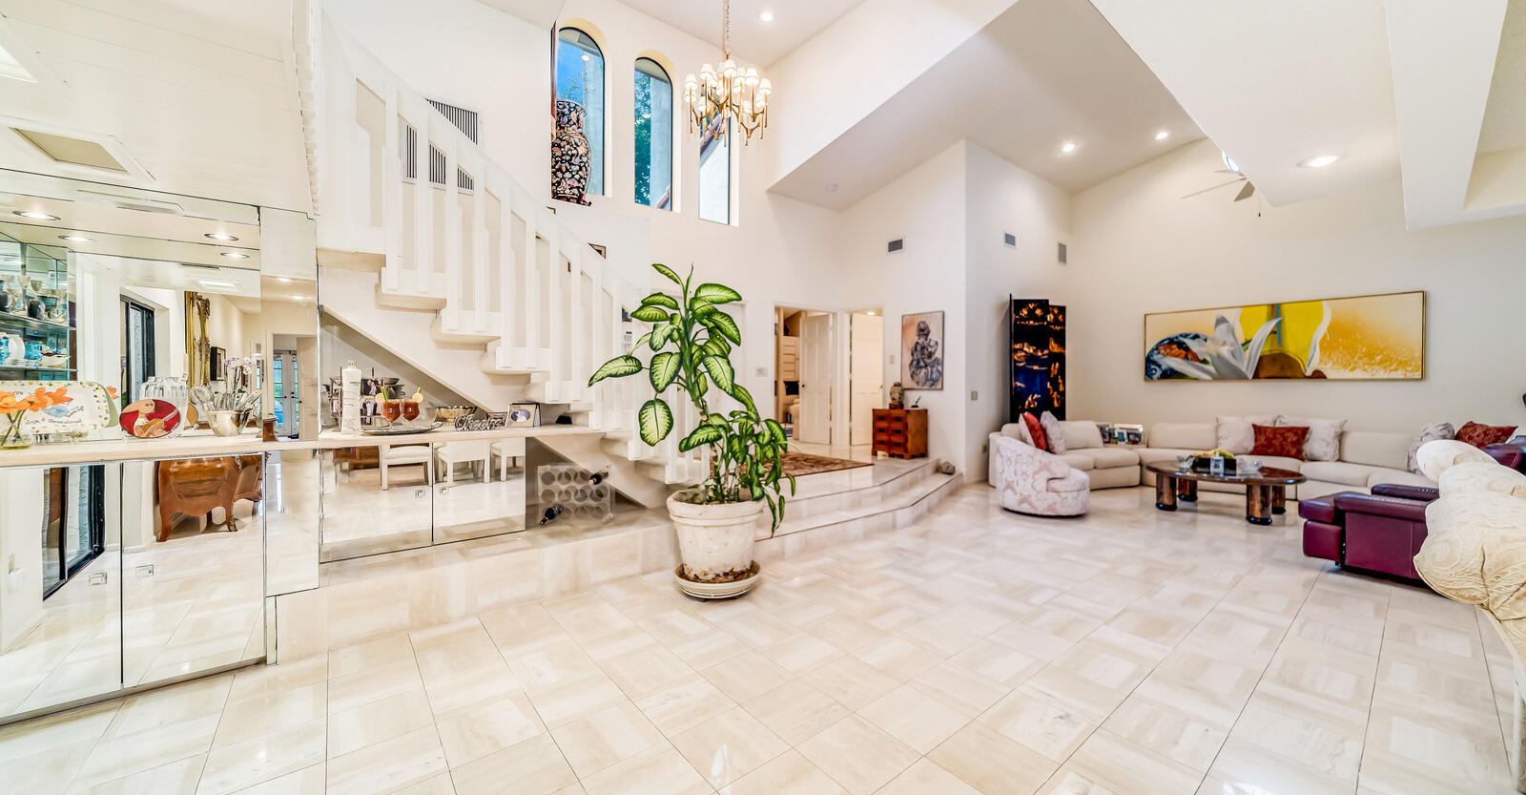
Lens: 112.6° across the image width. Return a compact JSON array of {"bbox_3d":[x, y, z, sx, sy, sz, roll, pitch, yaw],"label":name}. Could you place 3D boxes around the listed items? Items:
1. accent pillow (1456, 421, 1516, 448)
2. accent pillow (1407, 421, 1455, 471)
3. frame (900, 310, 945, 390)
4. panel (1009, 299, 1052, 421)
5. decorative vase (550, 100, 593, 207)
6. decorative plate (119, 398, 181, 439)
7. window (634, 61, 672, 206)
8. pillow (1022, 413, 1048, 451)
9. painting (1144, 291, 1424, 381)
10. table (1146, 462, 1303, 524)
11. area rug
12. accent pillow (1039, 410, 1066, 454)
[{"bbox_3d":[7.839,0.471,5.513,0.160,0.410,0.430,22,-14,-36],"label":"accent pillow"},{"bbox_3d":[6.660,0.500,5.050,0.160,0.480,0.460,20,3,9],"label":"accent pillow"},{"bbox_3d":[2.380,-0.680,7.580,0.040,1.140,0.720,0,0,-39],"label":"frame"},{"bbox_3d":[4.235,-0.130,7.868,1.500,2.620,0.350,0,0,-38],"label":"panel"},{"bbox_3d":[-2.190,-2.755,5.697,0.500,1.149,0.500,0,0,-38],"label":"decorative vase"},{"bbox_3d":[-2.990,0.103,2.480,0.197,0.195,0.030,0,-12,-39],"label":"decorative plate"},{"bbox_3d":[-1.490,-3.630,7.000,0.570,2.030,0.090,0,0,-39],"label":"window"},{"bbox_3d":[3.645,0.475,6.800,0.470,0.480,0.150,0,-24,-39],"label":"pillow"},{"bbox_3d":[7.060,-0.770,7.170,0.050,1.050,2.720,0,0,-39],"label":"painting"},{"bbox_3d":[4.830,0.975,5.360,1.340,0.425,1.270,0,0,-39],"label":"table"},{"bbox_3d":[-0.079,0.827,6.354,2.350,0.015,1.750,0,0,-38],"label":"area rug"},{"bbox_3d":[4.000,0.484,7.000,0.470,0.500,0.160,0,-22,-39],"label":"accent pillow"}]

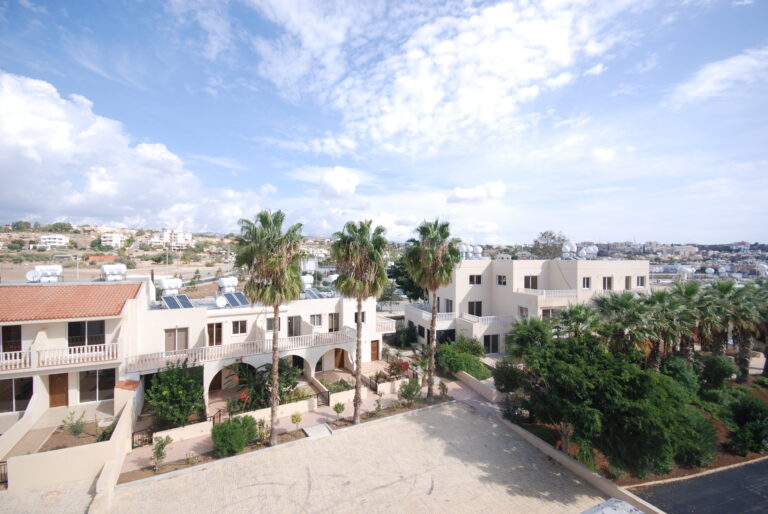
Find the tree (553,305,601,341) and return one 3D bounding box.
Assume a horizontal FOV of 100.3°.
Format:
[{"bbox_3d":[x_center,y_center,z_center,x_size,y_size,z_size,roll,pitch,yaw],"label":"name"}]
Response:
[{"bbox_3d":[17.010,7.511,27.958,3.400,6.590,3.400,1,1,0],"label":"tree"}]

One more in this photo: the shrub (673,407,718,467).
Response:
[{"bbox_3d":[14.681,8.266,15.100,1.900,2.450,1.900,0,-1,-14],"label":"shrub"}]

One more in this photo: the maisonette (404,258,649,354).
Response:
[{"bbox_3d":[14.773,5.156,38.049,19.700,9.600,17.000,0,-1,-14],"label":"maisonette"}]

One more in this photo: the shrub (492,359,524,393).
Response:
[{"bbox_3d":[9.093,8.544,23.400,2.200,2.250,2.100,0,-1,-14],"label":"shrub"}]

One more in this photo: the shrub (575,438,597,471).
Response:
[{"bbox_3d":[10.503,10.320,16.700,1.000,1.300,1.000,1,1,0],"label":"shrub"}]

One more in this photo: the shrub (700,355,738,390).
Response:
[{"bbox_3d":[24.922,8.423,23.800,2.300,2.400,2.200,0,-1,-14],"label":"shrub"}]

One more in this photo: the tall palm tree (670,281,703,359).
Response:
[{"bbox_3d":[26.334,5.735,27.800,3.000,7.450,3.000,0,-1,-14],"label":"tall palm tree"}]

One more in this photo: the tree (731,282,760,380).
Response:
[{"bbox_3d":[32.522,6.819,28.874,2.700,8.700,2.700,1,1,0],"label":"tree"}]

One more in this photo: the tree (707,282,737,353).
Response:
[{"bbox_3d":[31.424,6.693,29.718,2.800,8.860,2.800,1,1,0],"label":"tree"}]

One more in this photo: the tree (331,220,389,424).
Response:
[{"bbox_3d":[-1.655,4.369,21.377,3.830,13.440,3.830,1,1,0],"label":"tree"}]

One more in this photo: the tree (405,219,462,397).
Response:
[{"bbox_3d":[3.820,4.195,24.984,4.320,13.900,4.320,1,1,0],"label":"tree"}]

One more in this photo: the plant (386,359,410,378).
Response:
[{"bbox_3d":[1.299,9.943,28.700,2.000,1.500,1.800,1,1,0],"label":"plant"}]

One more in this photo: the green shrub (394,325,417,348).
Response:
[{"bbox_3d":[2.438,8.782,35.500,2.300,2.500,2.200,0,-1,-14],"label":"green shrub"}]

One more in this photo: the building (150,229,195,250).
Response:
[{"bbox_3d":[-191.433,-14.785,290.000,36.000,18.000,20.000,0,-1,-25],"label":"building"}]

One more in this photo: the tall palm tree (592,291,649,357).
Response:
[{"bbox_3d":[17.642,5.948,23.800,3.600,6.950,3.600,0,-1,-14],"label":"tall palm tree"}]

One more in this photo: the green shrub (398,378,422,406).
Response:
[{"bbox_3d":[1.820,9.156,22.000,1.600,1.700,1.500,0,-1,0],"label":"green shrub"}]

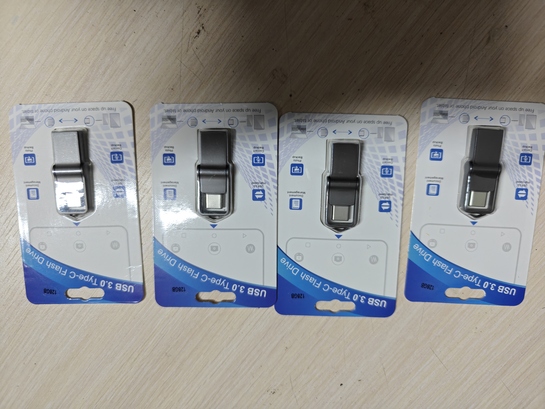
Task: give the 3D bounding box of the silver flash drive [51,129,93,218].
[{"bbox_3d":[-0.108,-0.015,0.193,0.017,0.007,0.047,-1,96,1],"label":"silver flash drive"}]

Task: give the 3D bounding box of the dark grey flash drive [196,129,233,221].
[{"bbox_3d":[-0.031,-0.015,0.192,0.017,0.007,0.047,1,96,1],"label":"dark grey flash drive"}]

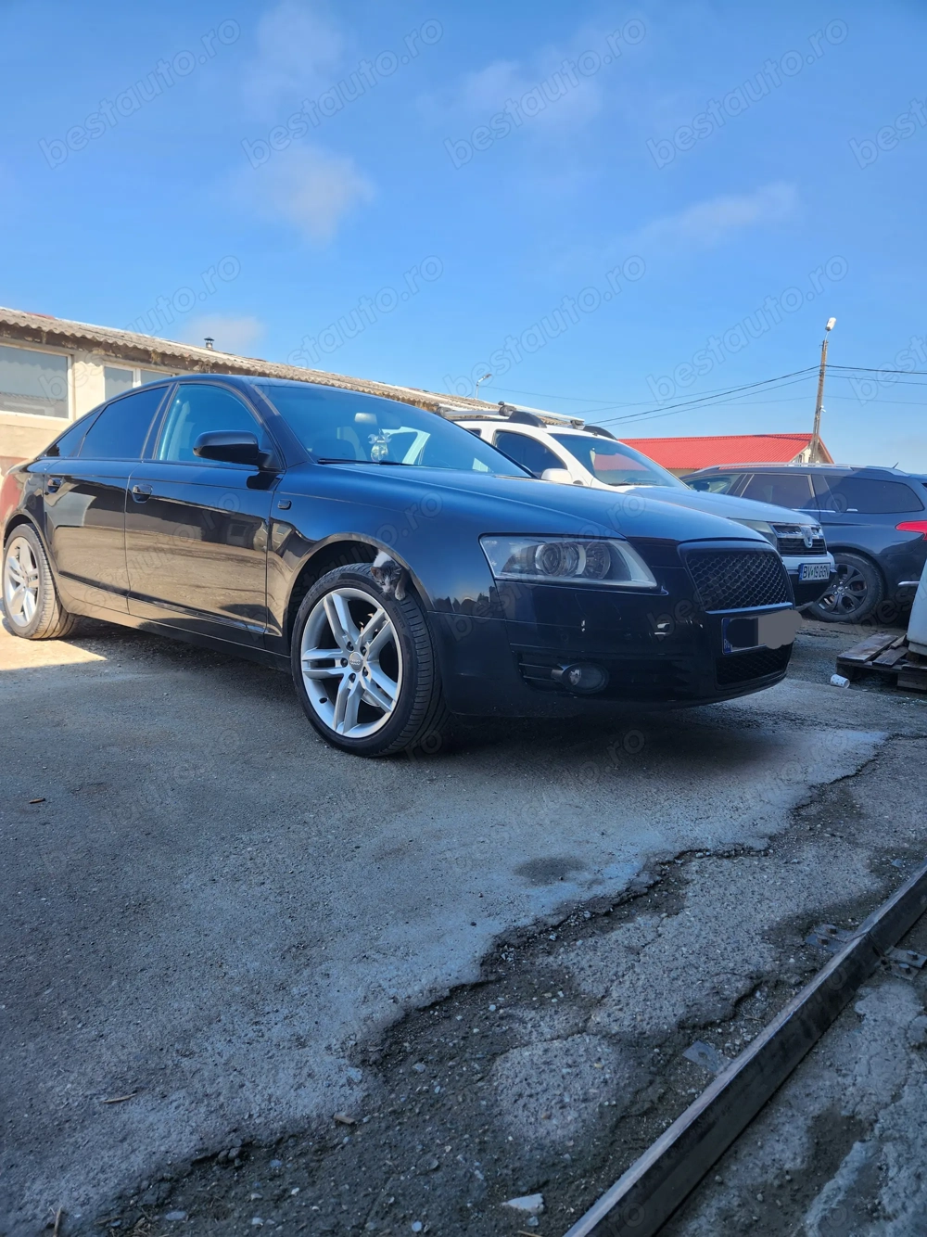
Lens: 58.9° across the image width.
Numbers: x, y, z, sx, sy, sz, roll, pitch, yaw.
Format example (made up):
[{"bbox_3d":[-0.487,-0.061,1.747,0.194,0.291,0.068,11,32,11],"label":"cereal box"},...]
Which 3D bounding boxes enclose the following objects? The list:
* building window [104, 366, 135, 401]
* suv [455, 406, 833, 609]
[{"bbox_3d":[-5.795,-3.707,13.813,0.100,0.970,0.538,9,9,41],"label":"building window"},{"bbox_3d":[0.961,-0.853,7.194,4.315,1.680,1.850,10,10,44],"label":"suv"}]

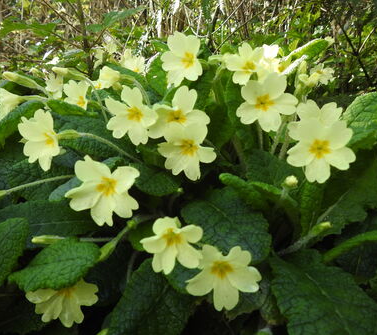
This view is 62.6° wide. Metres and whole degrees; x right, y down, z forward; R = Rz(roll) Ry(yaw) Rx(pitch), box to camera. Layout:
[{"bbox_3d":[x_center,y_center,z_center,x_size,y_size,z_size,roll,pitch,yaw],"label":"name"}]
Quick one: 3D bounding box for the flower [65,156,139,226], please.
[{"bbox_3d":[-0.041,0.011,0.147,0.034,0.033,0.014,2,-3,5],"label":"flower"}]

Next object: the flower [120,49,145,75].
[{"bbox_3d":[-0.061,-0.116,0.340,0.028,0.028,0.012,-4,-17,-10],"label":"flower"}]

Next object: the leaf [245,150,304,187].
[{"bbox_3d":[0.057,0.001,0.205,0.040,0.010,0.030,0,56,0],"label":"leaf"}]

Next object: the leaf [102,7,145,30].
[{"bbox_3d":[-0.075,-0.173,0.360,0.048,0.018,0.012,-39,-6,-12],"label":"leaf"}]

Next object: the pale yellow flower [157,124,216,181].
[{"bbox_3d":[-0.001,-0.009,0.186,0.034,0.033,0.013,0,7,0],"label":"pale yellow flower"}]

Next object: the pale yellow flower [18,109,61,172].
[{"bbox_3d":[-0.084,-0.015,0.174,0.030,0.034,0.013,10,11,27],"label":"pale yellow flower"}]

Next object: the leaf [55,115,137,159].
[{"bbox_3d":[-0.056,-0.018,0.190,0.052,0.025,0.030,0,23,0],"label":"leaf"}]

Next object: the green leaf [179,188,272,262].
[{"bbox_3d":[0.022,0.034,0.182,0.052,0.012,0.040,36,56,20],"label":"green leaf"}]

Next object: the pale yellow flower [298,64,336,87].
[{"bbox_3d":[0.120,-0.086,0.290,0.032,0.020,0.018,-11,53,-28],"label":"pale yellow flower"}]

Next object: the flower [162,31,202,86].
[{"bbox_3d":[-0.004,-0.071,0.205,0.031,0.034,0.013,8,4,23],"label":"flower"}]

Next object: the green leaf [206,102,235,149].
[{"bbox_3d":[0.021,-0.032,0.213,0.025,0.038,0.010,2,-11,6],"label":"green leaf"}]

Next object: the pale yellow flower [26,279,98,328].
[{"bbox_3d":[-0.063,0.065,0.154,0.034,0.030,0.013,-1,16,-3],"label":"pale yellow flower"}]

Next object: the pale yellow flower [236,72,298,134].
[{"bbox_3d":[0.045,-0.038,0.180,0.035,0.034,0.013,3,6,8],"label":"pale yellow flower"}]

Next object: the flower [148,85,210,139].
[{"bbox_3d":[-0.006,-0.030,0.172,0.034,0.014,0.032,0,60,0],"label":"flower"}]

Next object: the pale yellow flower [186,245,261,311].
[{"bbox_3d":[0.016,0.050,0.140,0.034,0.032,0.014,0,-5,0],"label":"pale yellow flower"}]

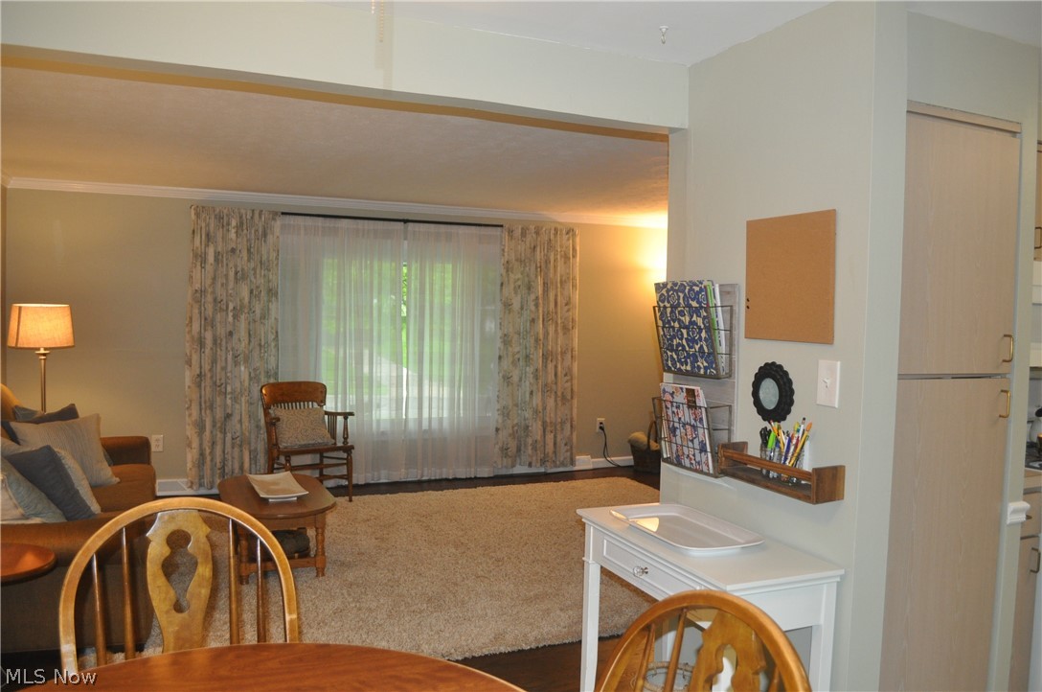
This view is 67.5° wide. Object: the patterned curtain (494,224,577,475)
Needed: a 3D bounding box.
[{"bbox_3d":[0.152,0.022,6.882,0.802,2.122,0.130,0,3,-22],"label":"patterned curtain"}]

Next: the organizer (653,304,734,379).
[{"bbox_3d":[0.581,-0.020,2.664,0.107,0.229,0.305,0,3,-24],"label":"organizer"}]

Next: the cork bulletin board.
[{"bbox_3d":[0.783,-0.200,2.304,0.012,0.370,0.368,0,3,-23],"label":"cork bulletin board"}]

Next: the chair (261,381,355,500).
[{"bbox_3d":[-1.611,0.720,5.948,0.550,0.890,0.540,-1,3,-34],"label":"chair"}]

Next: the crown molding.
[{"bbox_3d":[-1.059,-1.158,6.383,5.404,0.083,0.080,0,3,-22],"label":"crown molding"}]

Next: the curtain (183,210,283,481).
[{"bbox_3d":[-2.190,0.030,5.952,0.675,2.132,0.130,0,3,-22],"label":"curtain"}]

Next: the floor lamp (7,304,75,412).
[{"bbox_3d":[-3.130,0.466,5.110,0.410,1.476,0.410,0,3,-24],"label":"floor lamp"}]

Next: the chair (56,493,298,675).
[{"bbox_3d":[-0.759,0.891,1.727,0.515,1.000,0.540,0,3,-20],"label":"chair"}]

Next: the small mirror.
[{"bbox_3d":[0.754,0.138,2.355,0.026,0.178,0.176,0,3,-23],"label":"small mirror"}]

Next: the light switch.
[{"bbox_3d":[0.856,0.106,2.188,0.016,0.124,0.077,0,3,-24],"label":"light switch"}]

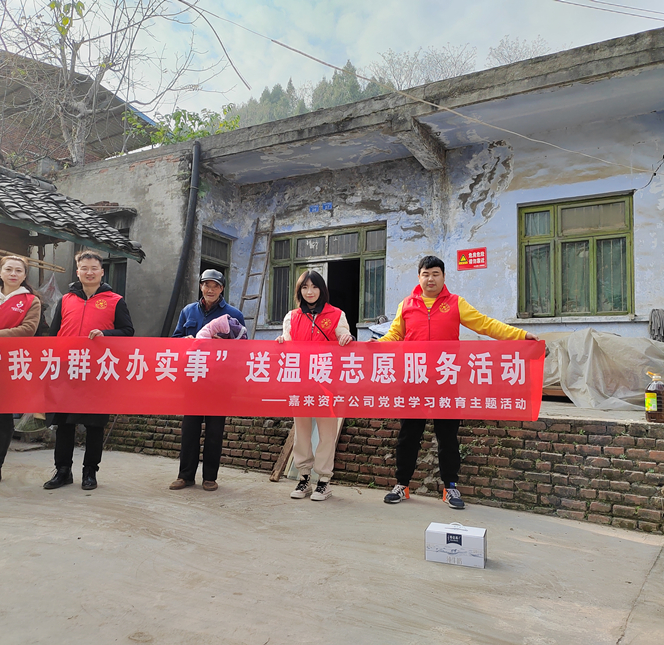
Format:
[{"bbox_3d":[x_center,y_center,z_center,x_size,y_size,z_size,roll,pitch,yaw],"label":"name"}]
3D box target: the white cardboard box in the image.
[{"bbox_3d":[0.615,1.095,2.810,0.277,0.145,0.150,-1,-5,20],"label":"white cardboard box"}]

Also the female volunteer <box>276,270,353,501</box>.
[{"bbox_3d":[-0.125,0.445,4.180,0.570,1.660,0.430,1,-5,0],"label":"female volunteer"}]

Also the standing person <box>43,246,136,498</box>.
[{"bbox_3d":[-1.820,0.335,4.270,0.650,1.770,0.480,2,-5,-9],"label":"standing person"}]

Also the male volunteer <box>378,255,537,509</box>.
[{"bbox_3d":[0.880,0.390,4.070,1.150,1.780,0.480,1,-5,8],"label":"male volunteer"}]

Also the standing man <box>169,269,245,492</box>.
[{"bbox_3d":[-0.950,0.415,4.320,0.580,1.680,0.460,1,-5,-3],"label":"standing man"}]

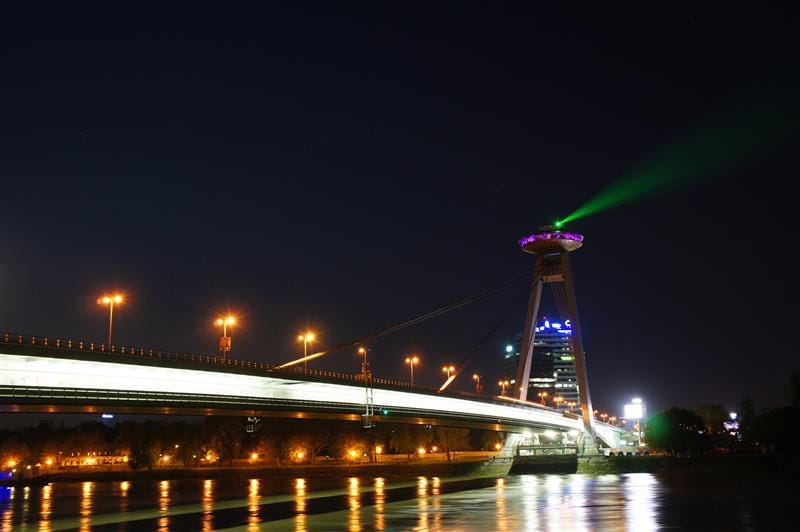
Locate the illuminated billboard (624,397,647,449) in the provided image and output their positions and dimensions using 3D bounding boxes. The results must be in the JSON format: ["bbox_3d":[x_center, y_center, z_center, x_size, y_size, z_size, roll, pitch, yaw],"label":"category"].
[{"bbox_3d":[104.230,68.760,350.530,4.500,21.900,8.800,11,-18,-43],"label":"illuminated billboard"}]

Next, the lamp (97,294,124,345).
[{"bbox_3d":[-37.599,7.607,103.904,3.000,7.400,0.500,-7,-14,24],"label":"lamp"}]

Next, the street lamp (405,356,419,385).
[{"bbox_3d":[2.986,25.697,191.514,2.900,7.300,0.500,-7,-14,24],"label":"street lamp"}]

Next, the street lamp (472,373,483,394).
[{"bbox_3d":[23.202,35.367,235.335,2.800,7.100,0.500,-7,-14,24],"label":"street lamp"}]

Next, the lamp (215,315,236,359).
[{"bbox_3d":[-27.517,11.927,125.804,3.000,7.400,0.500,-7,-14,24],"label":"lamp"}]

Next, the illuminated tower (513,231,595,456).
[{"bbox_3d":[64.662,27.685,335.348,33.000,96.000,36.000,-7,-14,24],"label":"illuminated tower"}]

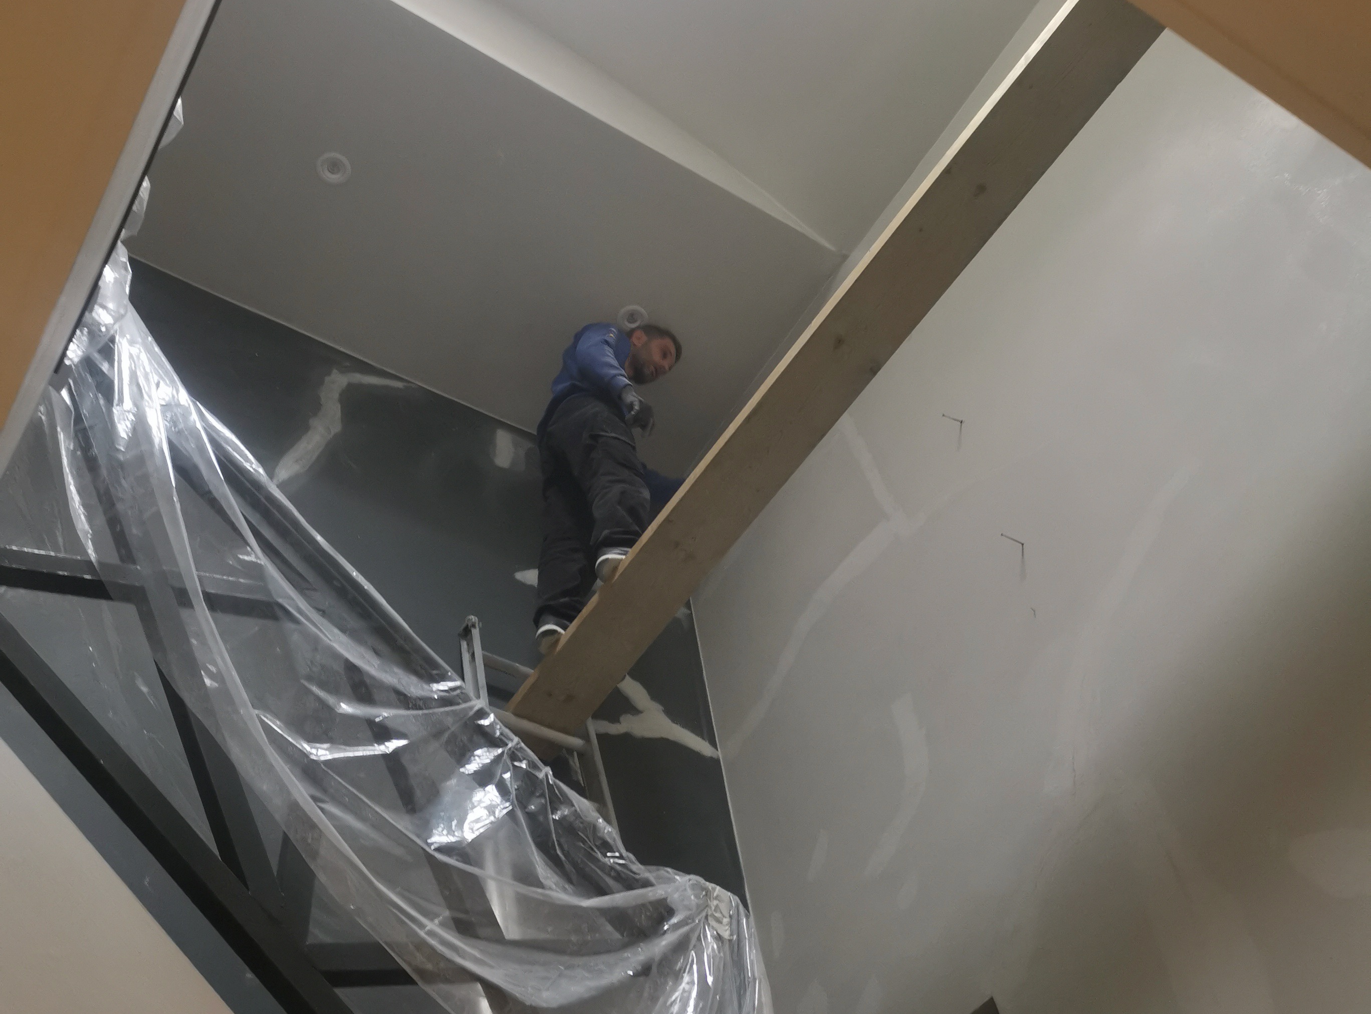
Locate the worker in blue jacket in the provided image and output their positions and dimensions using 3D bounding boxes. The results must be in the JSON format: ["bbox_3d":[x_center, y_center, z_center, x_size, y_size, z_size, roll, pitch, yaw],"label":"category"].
[{"bbox_3d":[-0.169,-0.144,4.513,0.660,1.620,0.560,10,-56,-16],"label":"worker in blue jacket"}]

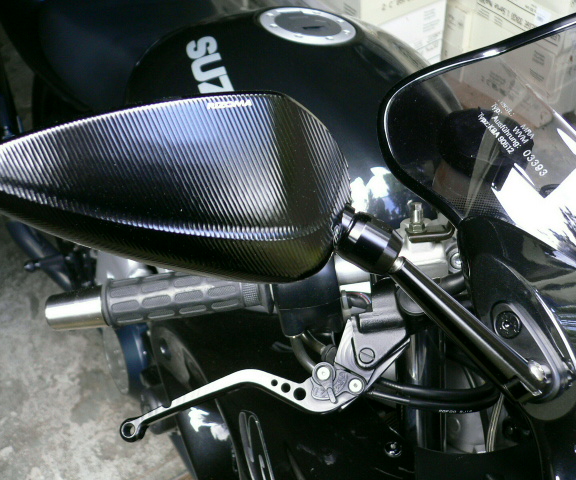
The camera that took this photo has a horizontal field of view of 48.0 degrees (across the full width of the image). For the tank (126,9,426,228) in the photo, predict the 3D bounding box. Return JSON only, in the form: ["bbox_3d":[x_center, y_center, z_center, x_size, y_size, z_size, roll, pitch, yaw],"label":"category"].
[{"bbox_3d":[-0.003,-0.164,0.816,0.360,0.260,0.500,-7,42,-20],"label":"tank"}]

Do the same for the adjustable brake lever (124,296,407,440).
[{"bbox_3d":[-0.016,0.092,0.465,0.206,0.032,0.092,-8,65,3],"label":"adjustable brake lever"}]

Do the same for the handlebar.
[{"bbox_3d":[-0.104,0.047,0.505,0.185,0.037,0.037,-5,38,9],"label":"handlebar"}]

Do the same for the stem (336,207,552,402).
[{"bbox_3d":[0.102,0.045,0.405,0.181,0.034,0.034,38,19,-13],"label":"stem"}]

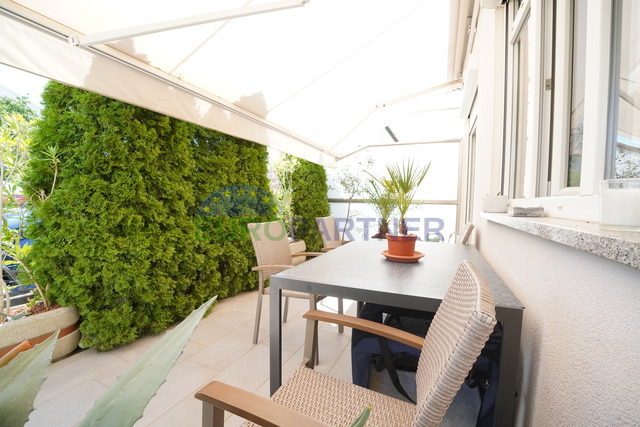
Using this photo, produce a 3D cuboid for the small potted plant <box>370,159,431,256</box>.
[{"bbox_3d":[0.474,-0.029,1.553,0.342,0.548,0.362,1,2,24],"label":"small potted plant"}]

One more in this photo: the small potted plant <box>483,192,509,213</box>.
[{"bbox_3d":[0.987,-0.062,1.500,0.113,0.114,0.113,1,2,24],"label":"small potted plant"}]

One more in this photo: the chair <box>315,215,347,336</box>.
[{"bbox_3d":[0.319,0.497,2.760,0.588,0.889,0.553,1,2,24],"label":"chair"}]

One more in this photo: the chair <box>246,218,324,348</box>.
[{"bbox_3d":[-0.159,0.521,2.025,0.588,0.889,0.553,1,2,24],"label":"chair"}]

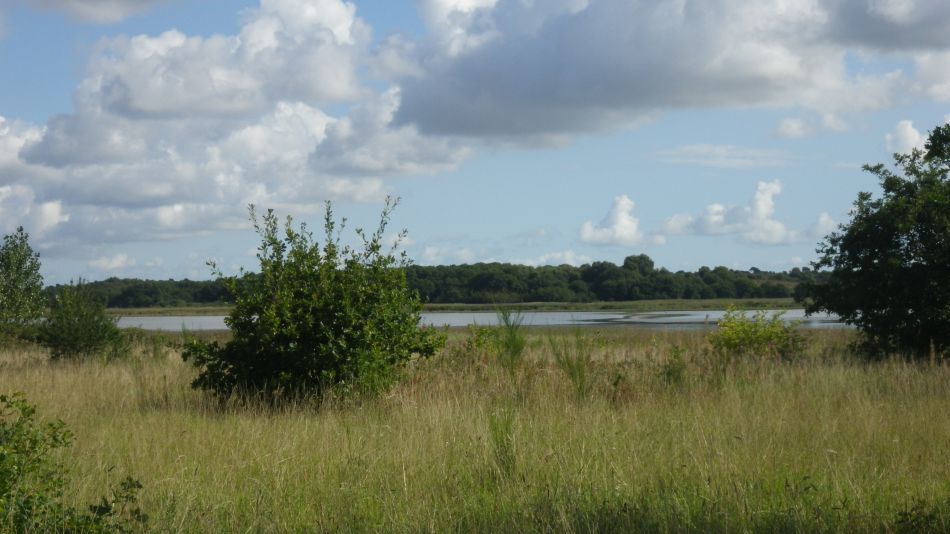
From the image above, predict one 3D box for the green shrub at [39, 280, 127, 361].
[{"bbox_3d":[-8.295,1.162,33.000,1.860,1.754,1.674,0,-1,0],"label":"green shrub"}]

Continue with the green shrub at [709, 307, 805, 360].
[{"bbox_3d":[5.949,1.448,33.000,2.029,1.226,1.724,0,-1,0],"label":"green shrub"}]

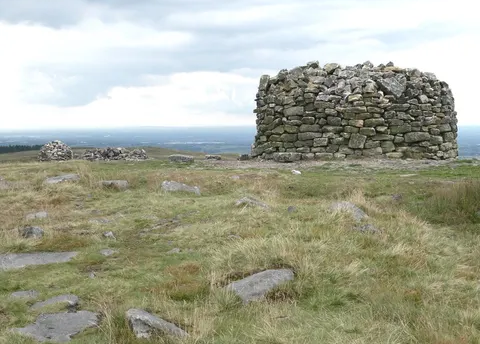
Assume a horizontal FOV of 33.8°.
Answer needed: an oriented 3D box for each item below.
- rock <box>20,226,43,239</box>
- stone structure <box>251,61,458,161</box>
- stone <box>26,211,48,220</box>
[{"bbox_3d":[-2.697,0.792,10.300,0.270,0.130,0.220,0,4,0],"label":"rock"},{"bbox_3d":[3.128,-1.714,21.500,5.500,2.580,5.300,0,4,0],"label":"stone structure"},{"bbox_3d":[-3.005,0.644,11.700,0.290,0.100,0.210,0,4,0],"label":"stone"}]

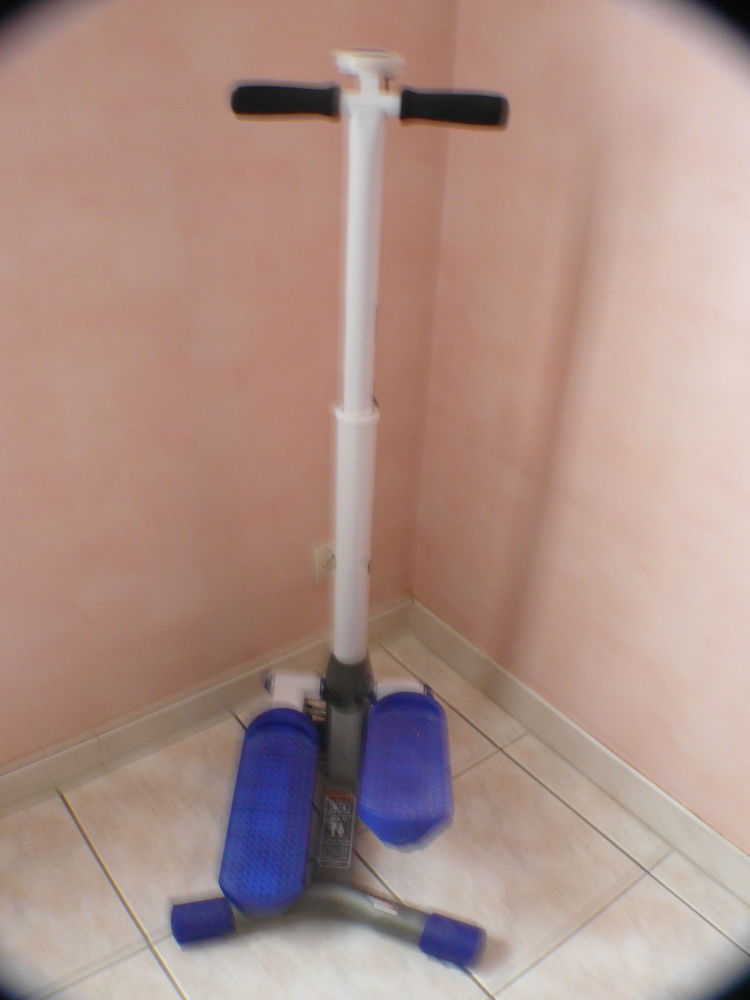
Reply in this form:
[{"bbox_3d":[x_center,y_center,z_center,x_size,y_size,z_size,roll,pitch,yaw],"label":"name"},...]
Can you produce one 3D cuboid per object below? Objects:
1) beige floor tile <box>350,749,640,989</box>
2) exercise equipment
[{"bbox_3d":[0.185,0.550,1.602,0.330,0.010,0.330,-19,37,-32],"label":"beige floor tile"},{"bbox_3d":[-0.038,0.048,1.325,0.430,1.120,0.450,3,30,1],"label":"exercise equipment"}]

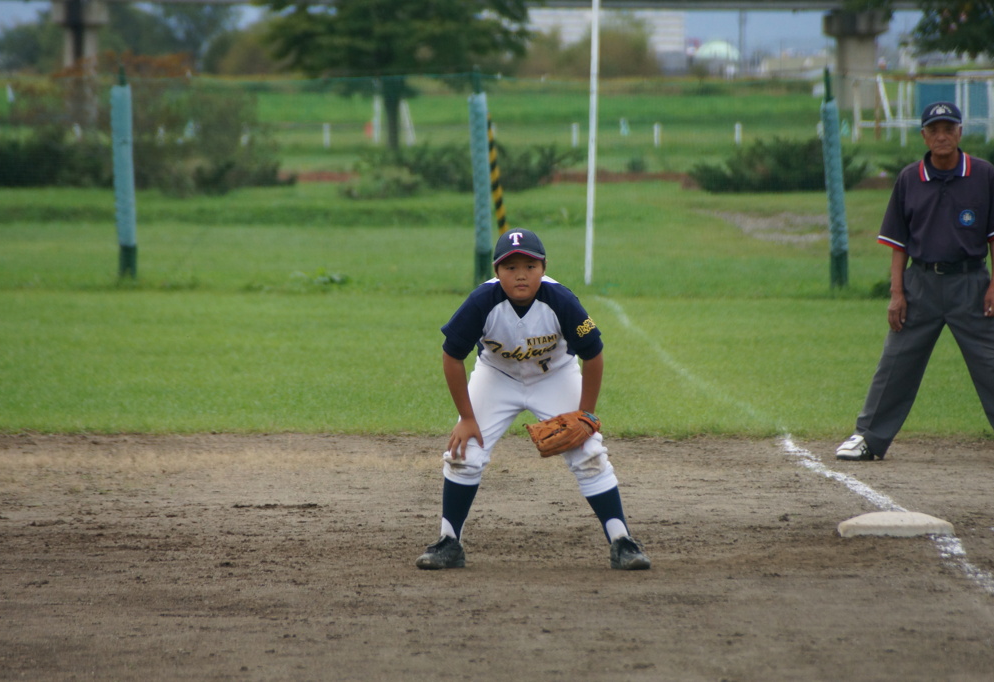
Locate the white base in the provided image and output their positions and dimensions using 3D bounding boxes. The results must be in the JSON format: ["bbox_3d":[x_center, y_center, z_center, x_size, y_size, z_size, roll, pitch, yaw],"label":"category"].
[{"bbox_3d":[1.424,0.656,38.100,0.385,0.082,0.385,0,1,-3],"label":"white base"}]

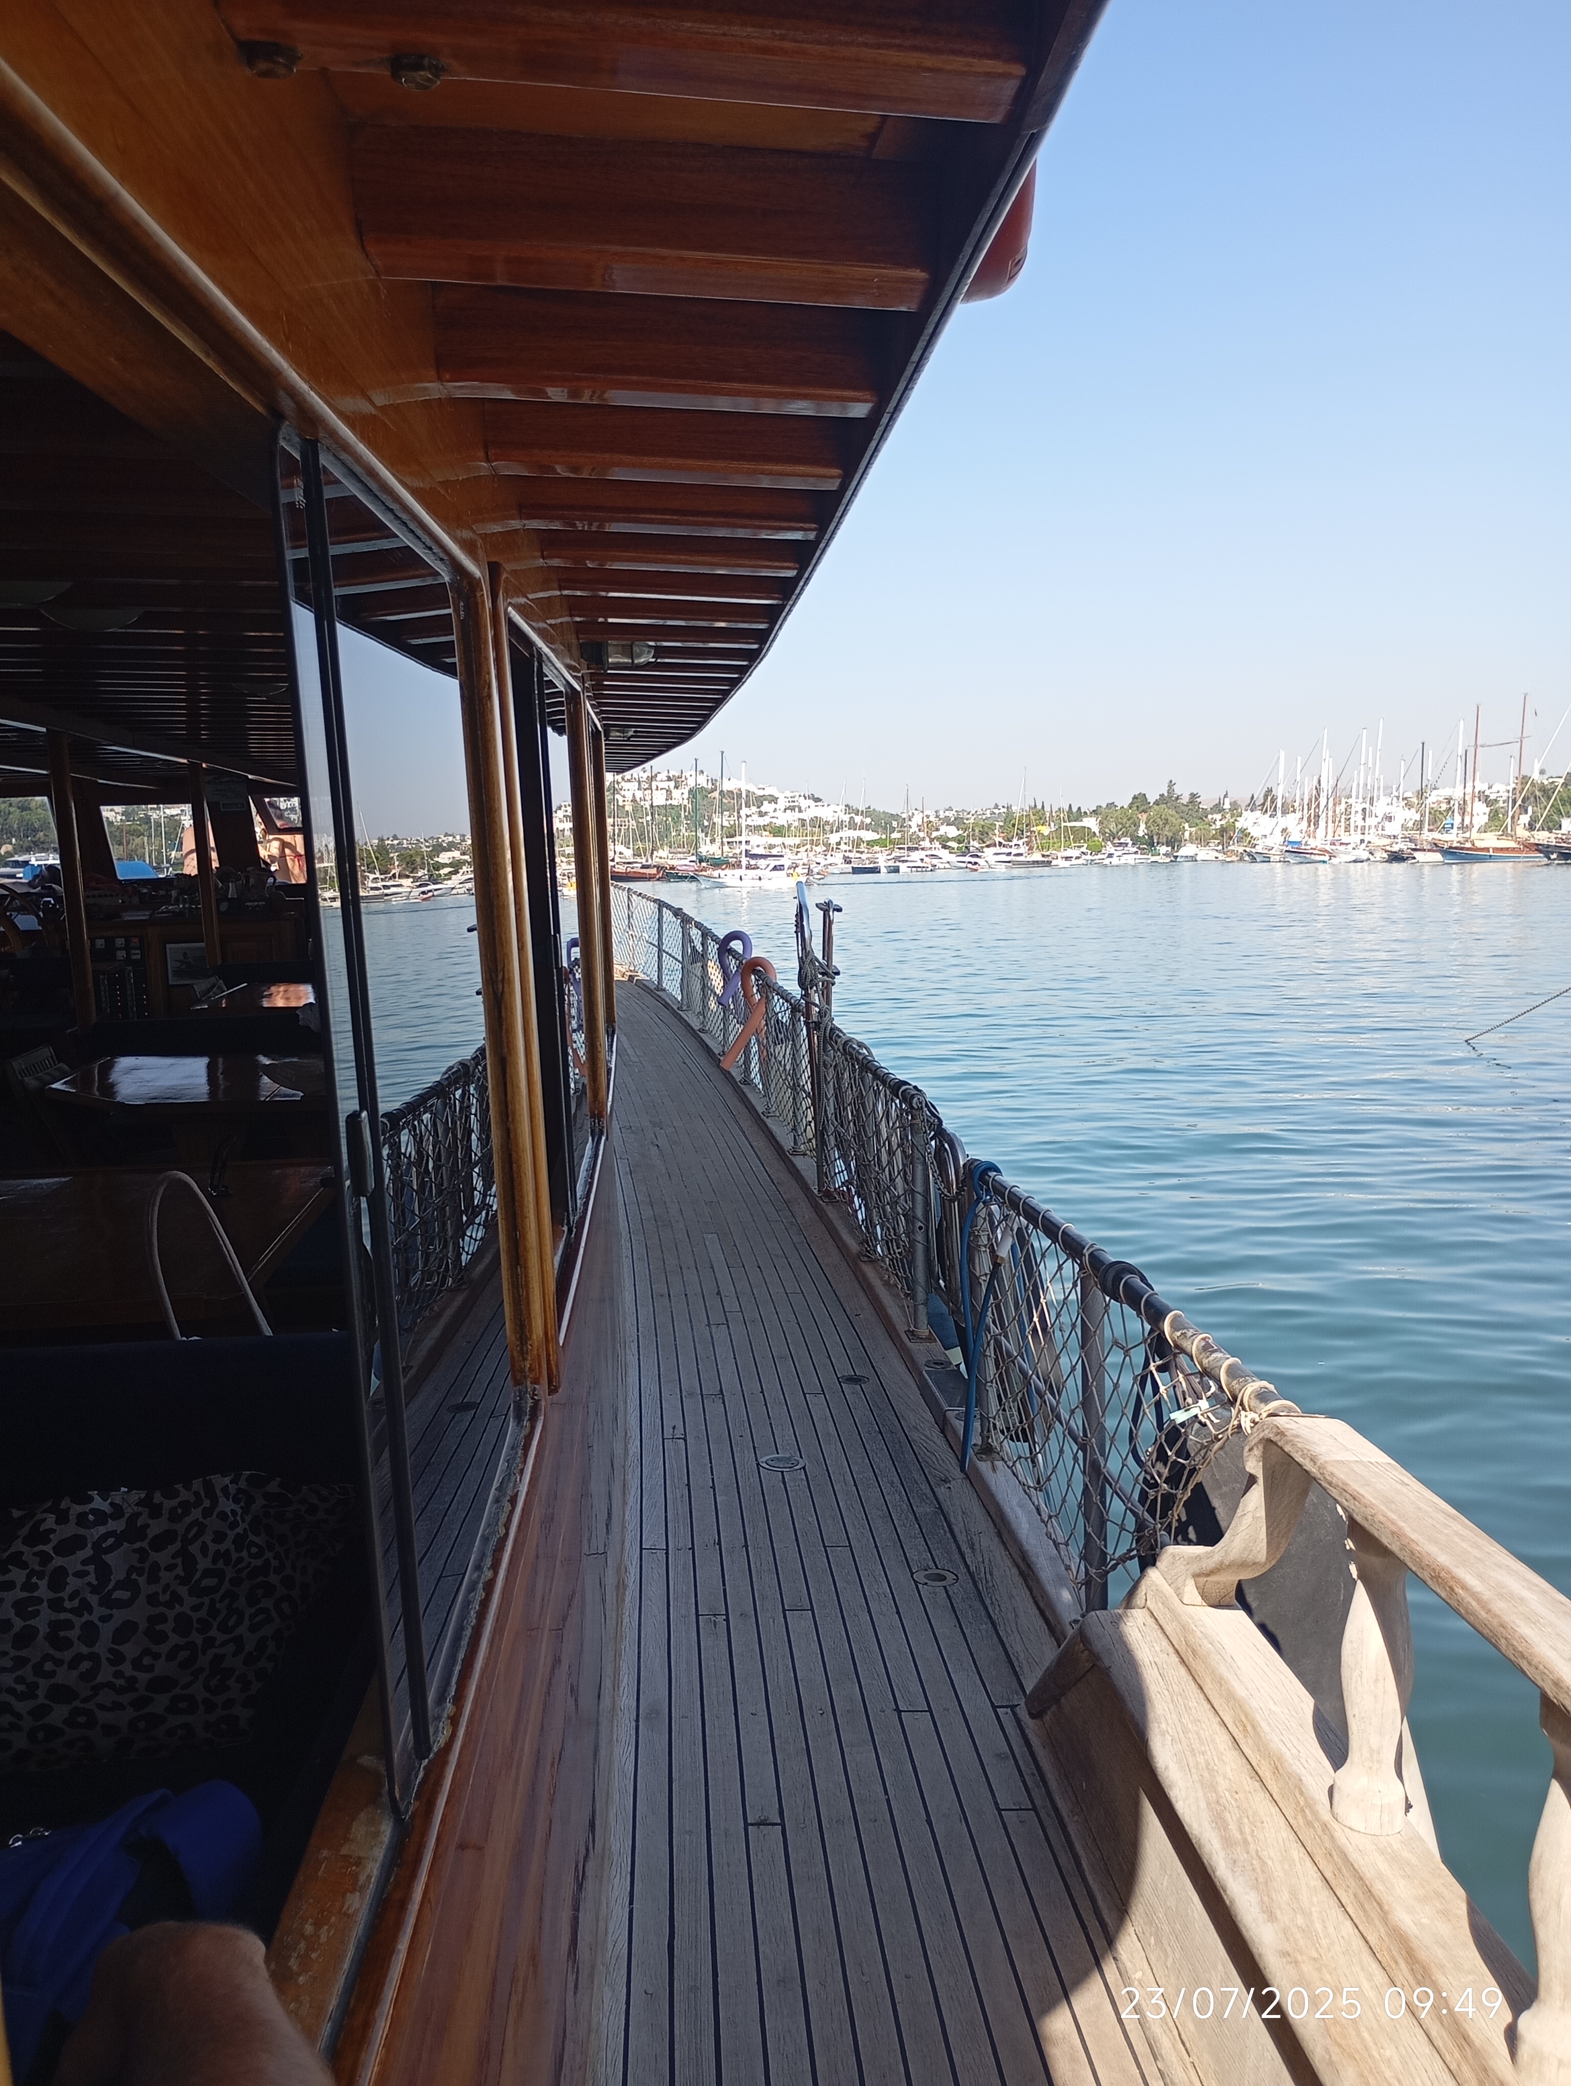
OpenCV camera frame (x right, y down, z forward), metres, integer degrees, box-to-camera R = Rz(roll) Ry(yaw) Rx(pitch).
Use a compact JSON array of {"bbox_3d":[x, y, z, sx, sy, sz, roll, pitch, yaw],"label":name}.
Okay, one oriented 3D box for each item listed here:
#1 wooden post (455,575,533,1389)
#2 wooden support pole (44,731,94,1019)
[{"bbox_3d":[-0.274,-0.050,1.646,0.042,0.794,0.042,-3,6,-3],"label":"wooden post"},{"bbox_3d":[-2.276,-0.132,5.492,0.065,1.750,0.065,-3,6,-3],"label":"wooden support pole"}]

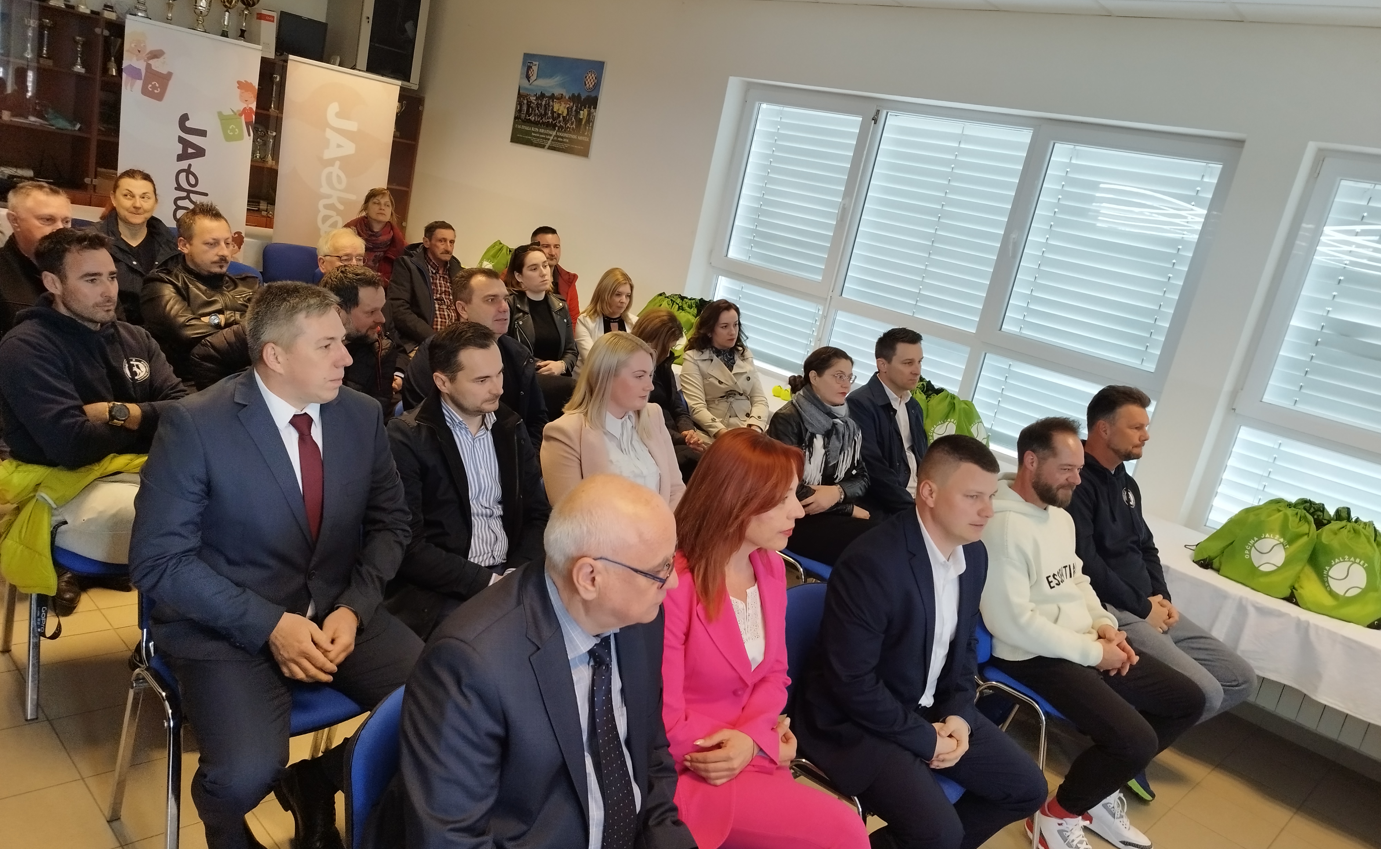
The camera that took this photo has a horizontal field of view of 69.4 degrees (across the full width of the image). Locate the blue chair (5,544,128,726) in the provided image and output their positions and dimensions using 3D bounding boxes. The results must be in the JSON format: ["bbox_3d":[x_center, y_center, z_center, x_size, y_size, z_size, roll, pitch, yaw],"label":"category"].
[{"bbox_3d":[-1.784,0.351,3.063,0.560,0.820,0.530,24,18,40],"label":"blue chair"}]

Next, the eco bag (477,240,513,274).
[{"bbox_3d":[-1.357,-1.132,7.042,0.370,0.330,0.220,24,18,40],"label":"eco bag"}]

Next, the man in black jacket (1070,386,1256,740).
[{"bbox_3d":[1.562,0.597,3.496,0.790,1.380,0.550,24,18,40],"label":"man in black jacket"}]

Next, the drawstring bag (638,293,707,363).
[{"bbox_3d":[-0.069,-0.555,5.804,0.400,0.340,0.260,24,18,40],"label":"drawstring bag"}]

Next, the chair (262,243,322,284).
[{"bbox_3d":[-2.425,-0.675,6.365,0.550,0.820,0.520,24,18,40],"label":"chair"}]

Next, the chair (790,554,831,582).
[{"bbox_3d":[0.403,0.526,3.912,0.570,0.850,0.530,24,18,40],"label":"chair"}]

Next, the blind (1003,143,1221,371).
[{"bbox_3d":[2.132,-0.884,5.158,0.860,1.030,0.070,24,18,40],"label":"blind"}]

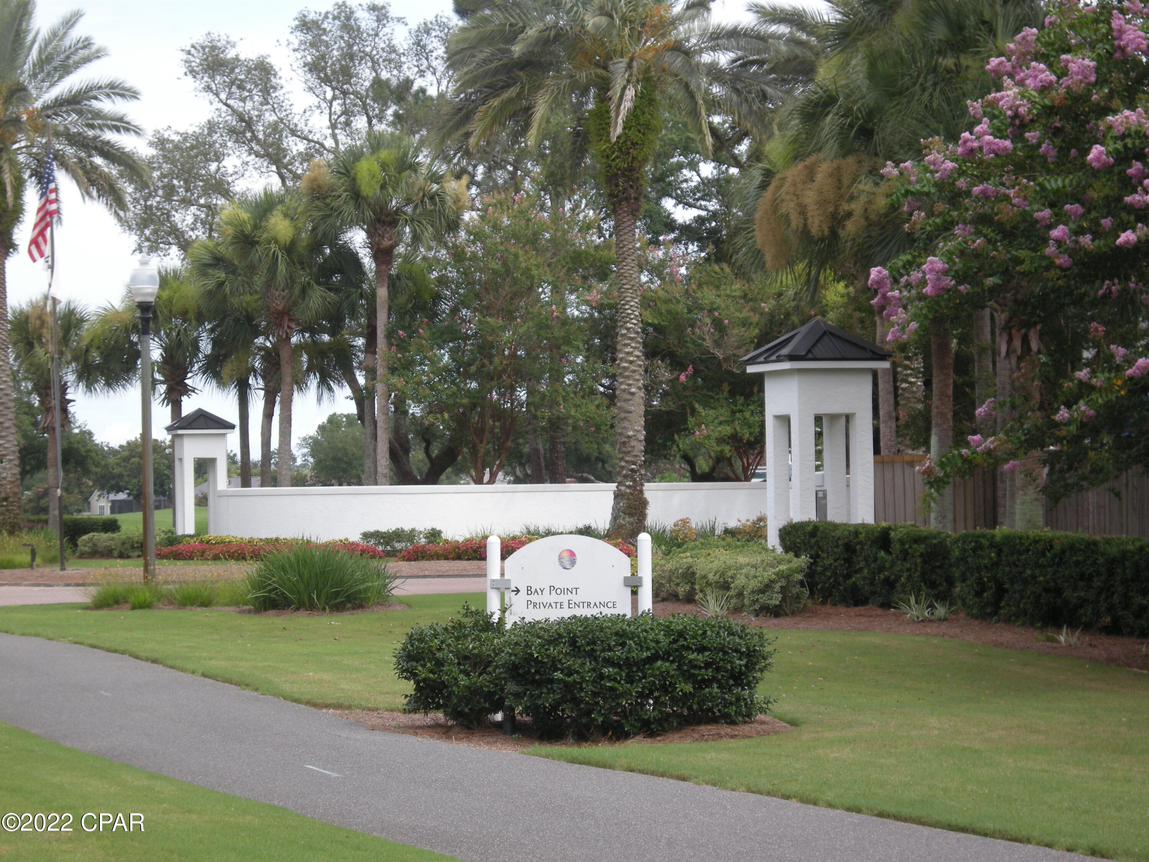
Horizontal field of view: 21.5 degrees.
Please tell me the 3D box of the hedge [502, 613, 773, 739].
[{"bbox_3d":[0.476,1.807,22.400,1.830,0.870,0.850,0,-1,-27],"label":"hedge"}]

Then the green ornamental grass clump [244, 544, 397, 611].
[{"bbox_3d":[-3.480,1.982,41.300,2.050,0.860,1.750,-1,-1,0],"label":"green ornamental grass clump"}]

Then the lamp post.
[{"bbox_3d":[-6.500,-0.130,46.000,0.440,5.050,0.440,-1,-1,-8],"label":"lamp post"}]

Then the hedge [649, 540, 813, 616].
[{"bbox_3d":[1.959,1.835,38.000,1.800,0.880,1.700,-1,-1,-5],"label":"hedge"}]

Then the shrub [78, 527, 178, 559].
[{"bbox_3d":[-9.723,2.433,65.500,2.100,0.640,1.400,-1,-1,0],"label":"shrub"}]

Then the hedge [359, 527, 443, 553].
[{"bbox_3d":[-3.728,2.375,65.500,1.800,0.560,0.900,-1,-1,0],"label":"hedge"}]

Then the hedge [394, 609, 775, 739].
[{"bbox_3d":[0.066,1.679,21.200,2.650,0.860,1.200,-1,-1,0],"label":"hedge"}]

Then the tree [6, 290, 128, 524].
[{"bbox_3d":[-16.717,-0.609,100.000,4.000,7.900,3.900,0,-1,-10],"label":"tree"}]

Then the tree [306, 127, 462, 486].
[{"bbox_3d":[-5.971,-3.035,95.000,4.950,12.400,4.800,-1,-1,-7],"label":"tree"}]

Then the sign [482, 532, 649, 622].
[{"bbox_3d":[-0.039,1.425,22.000,1.210,1.370,0.140,-1,-1,4],"label":"sign"}]

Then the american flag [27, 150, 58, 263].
[{"bbox_3d":[-10.213,-4.309,58.000,0.580,2.150,0.300,-1,-1,0],"label":"american flag"}]

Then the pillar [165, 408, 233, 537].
[{"bbox_3d":[-11.360,1.271,92.000,1.880,3.950,1.880,0,-1,-17],"label":"pillar"}]

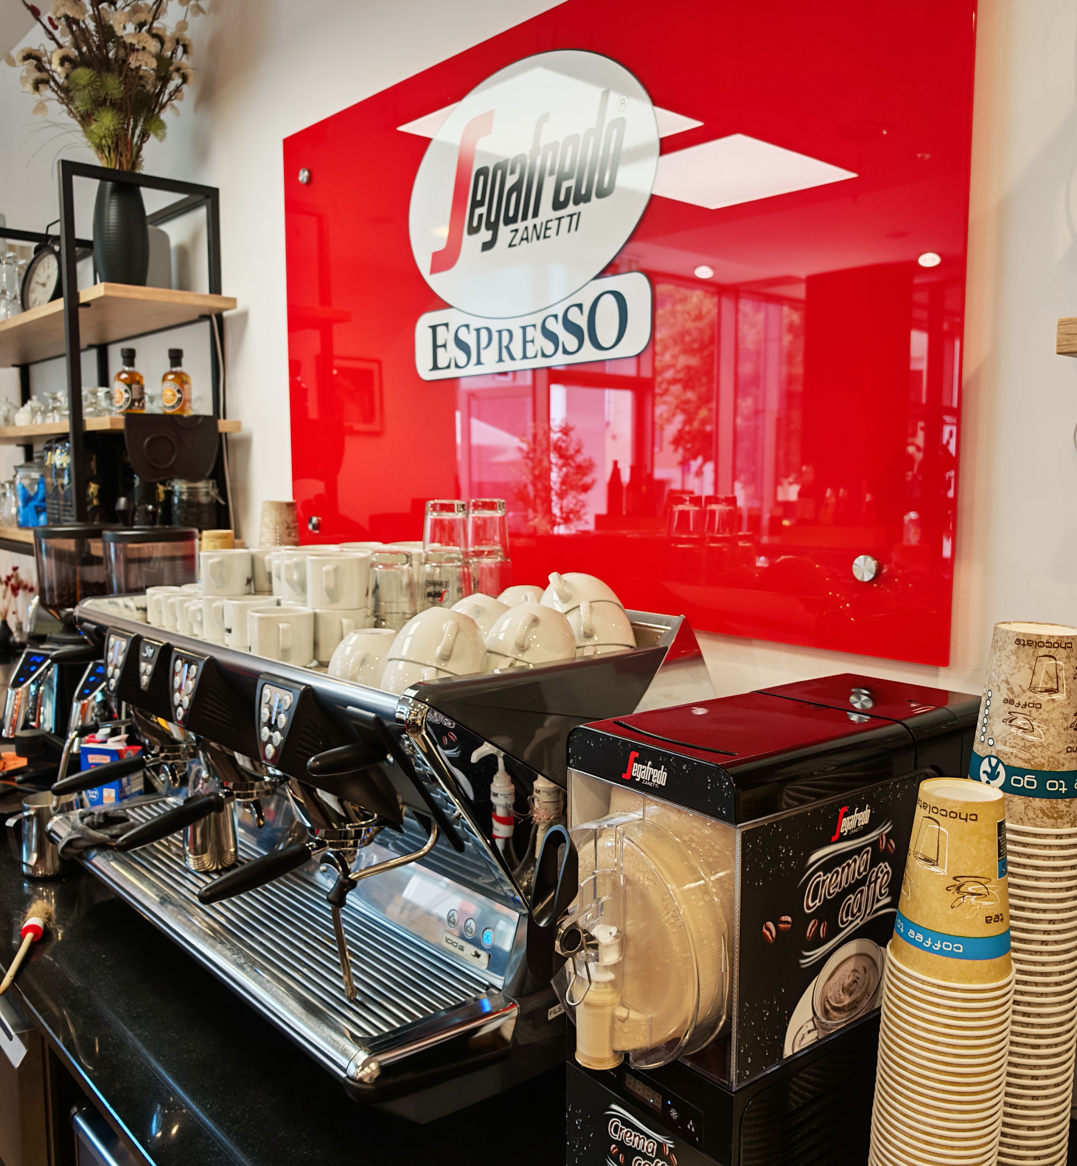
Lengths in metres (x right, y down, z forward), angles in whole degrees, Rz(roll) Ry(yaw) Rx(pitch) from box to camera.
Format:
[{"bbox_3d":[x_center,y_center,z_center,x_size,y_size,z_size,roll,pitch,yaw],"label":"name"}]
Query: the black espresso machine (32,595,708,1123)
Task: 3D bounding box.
[{"bbox_3d":[-0.316,0.283,1.529,0.616,0.531,1.053,-5,7,-42],"label":"black espresso machine"}]

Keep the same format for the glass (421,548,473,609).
[{"bbox_3d":[-0.129,-0.005,1.389,0.067,0.087,0.067,0,5,0],"label":"glass"}]

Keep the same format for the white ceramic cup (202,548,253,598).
[{"bbox_3d":[-0.528,-0.016,1.671,0.085,0.072,0.111,0,6,0],"label":"white ceramic cup"}]

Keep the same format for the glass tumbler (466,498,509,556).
[{"bbox_3d":[-0.074,-0.077,1.448,0.066,0.087,0.066,0,5,0],"label":"glass tumbler"}]

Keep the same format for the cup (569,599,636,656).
[{"bbox_3d":[0.069,0.053,1.297,0.108,0.067,0.134,0,-4,3],"label":"cup"}]

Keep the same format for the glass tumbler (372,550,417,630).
[{"bbox_3d":[-0.194,0.004,1.337,0.066,0.093,0.066,0,5,0],"label":"glass tumbler"}]

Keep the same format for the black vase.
[{"bbox_3d":[-1.045,-0.868,2.490,0.128,0.305,0.128,-6,8,-42],"label":"black vase"}]

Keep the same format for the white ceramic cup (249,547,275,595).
[{"bbox_3d":[-0.471,-0.024,1.760,0.086,0.072,0.112,0,6,-3],"label":"white ceramic cup"}]

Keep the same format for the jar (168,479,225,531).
[{"bbox_3d":[-0.880,-0.196,2.561,0.130,0.142,0.118,0,5,-6],"label":"jar"}]

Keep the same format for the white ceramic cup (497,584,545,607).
[{"bbox_3d":[-0.020,0.038,1.406,0.106,0.067,0.132,0,6,-1],"label":"white ceramic cup"}]

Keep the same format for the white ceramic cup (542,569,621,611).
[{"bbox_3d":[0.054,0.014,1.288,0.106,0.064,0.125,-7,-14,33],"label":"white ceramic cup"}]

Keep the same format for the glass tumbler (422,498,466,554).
[{"bbox_3d":[-0.134,-0.075,1.428,0.064,0.087,0.064,-1,6,-5],"label":"glass tumbler"}]

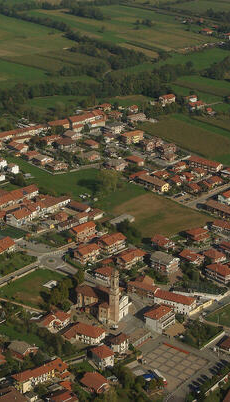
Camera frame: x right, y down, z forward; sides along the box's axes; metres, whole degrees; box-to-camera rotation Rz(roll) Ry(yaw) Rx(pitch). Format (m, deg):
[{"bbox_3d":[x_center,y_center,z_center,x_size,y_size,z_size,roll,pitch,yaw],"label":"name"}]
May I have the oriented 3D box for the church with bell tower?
[{"bbox_3d":[-8.610,53.570,561.180,35.200,38.700,20.800,16,26,33],"label":"church with bell tower"}]

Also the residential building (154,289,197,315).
[{"bbox_3d":[38.740,65.890,572.530,27.200,9.000,9.500,12,24,26],"label":"residential building"}]

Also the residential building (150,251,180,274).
[{"bbox_3d":[36.270,43.540,628.340,14.000,9.600,17.000,18,27,37],"label":"residential building"}]

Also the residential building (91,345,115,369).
[{"bbox_3d":[-7.510,90.630,509.050,9.200,8.000,13.000,-15,27,-35],"label":"residential building"}]

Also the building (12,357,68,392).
[{"bbox_3d":[-41.870,97.260,489.880,31.500,8.600,12.300,-19,29,-41],"label":"building"}]

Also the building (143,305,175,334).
[{"bbox_3d":[28.780,74.220,549.310,13.700,10.200,16.800,18,27,36],"label":"building"}]

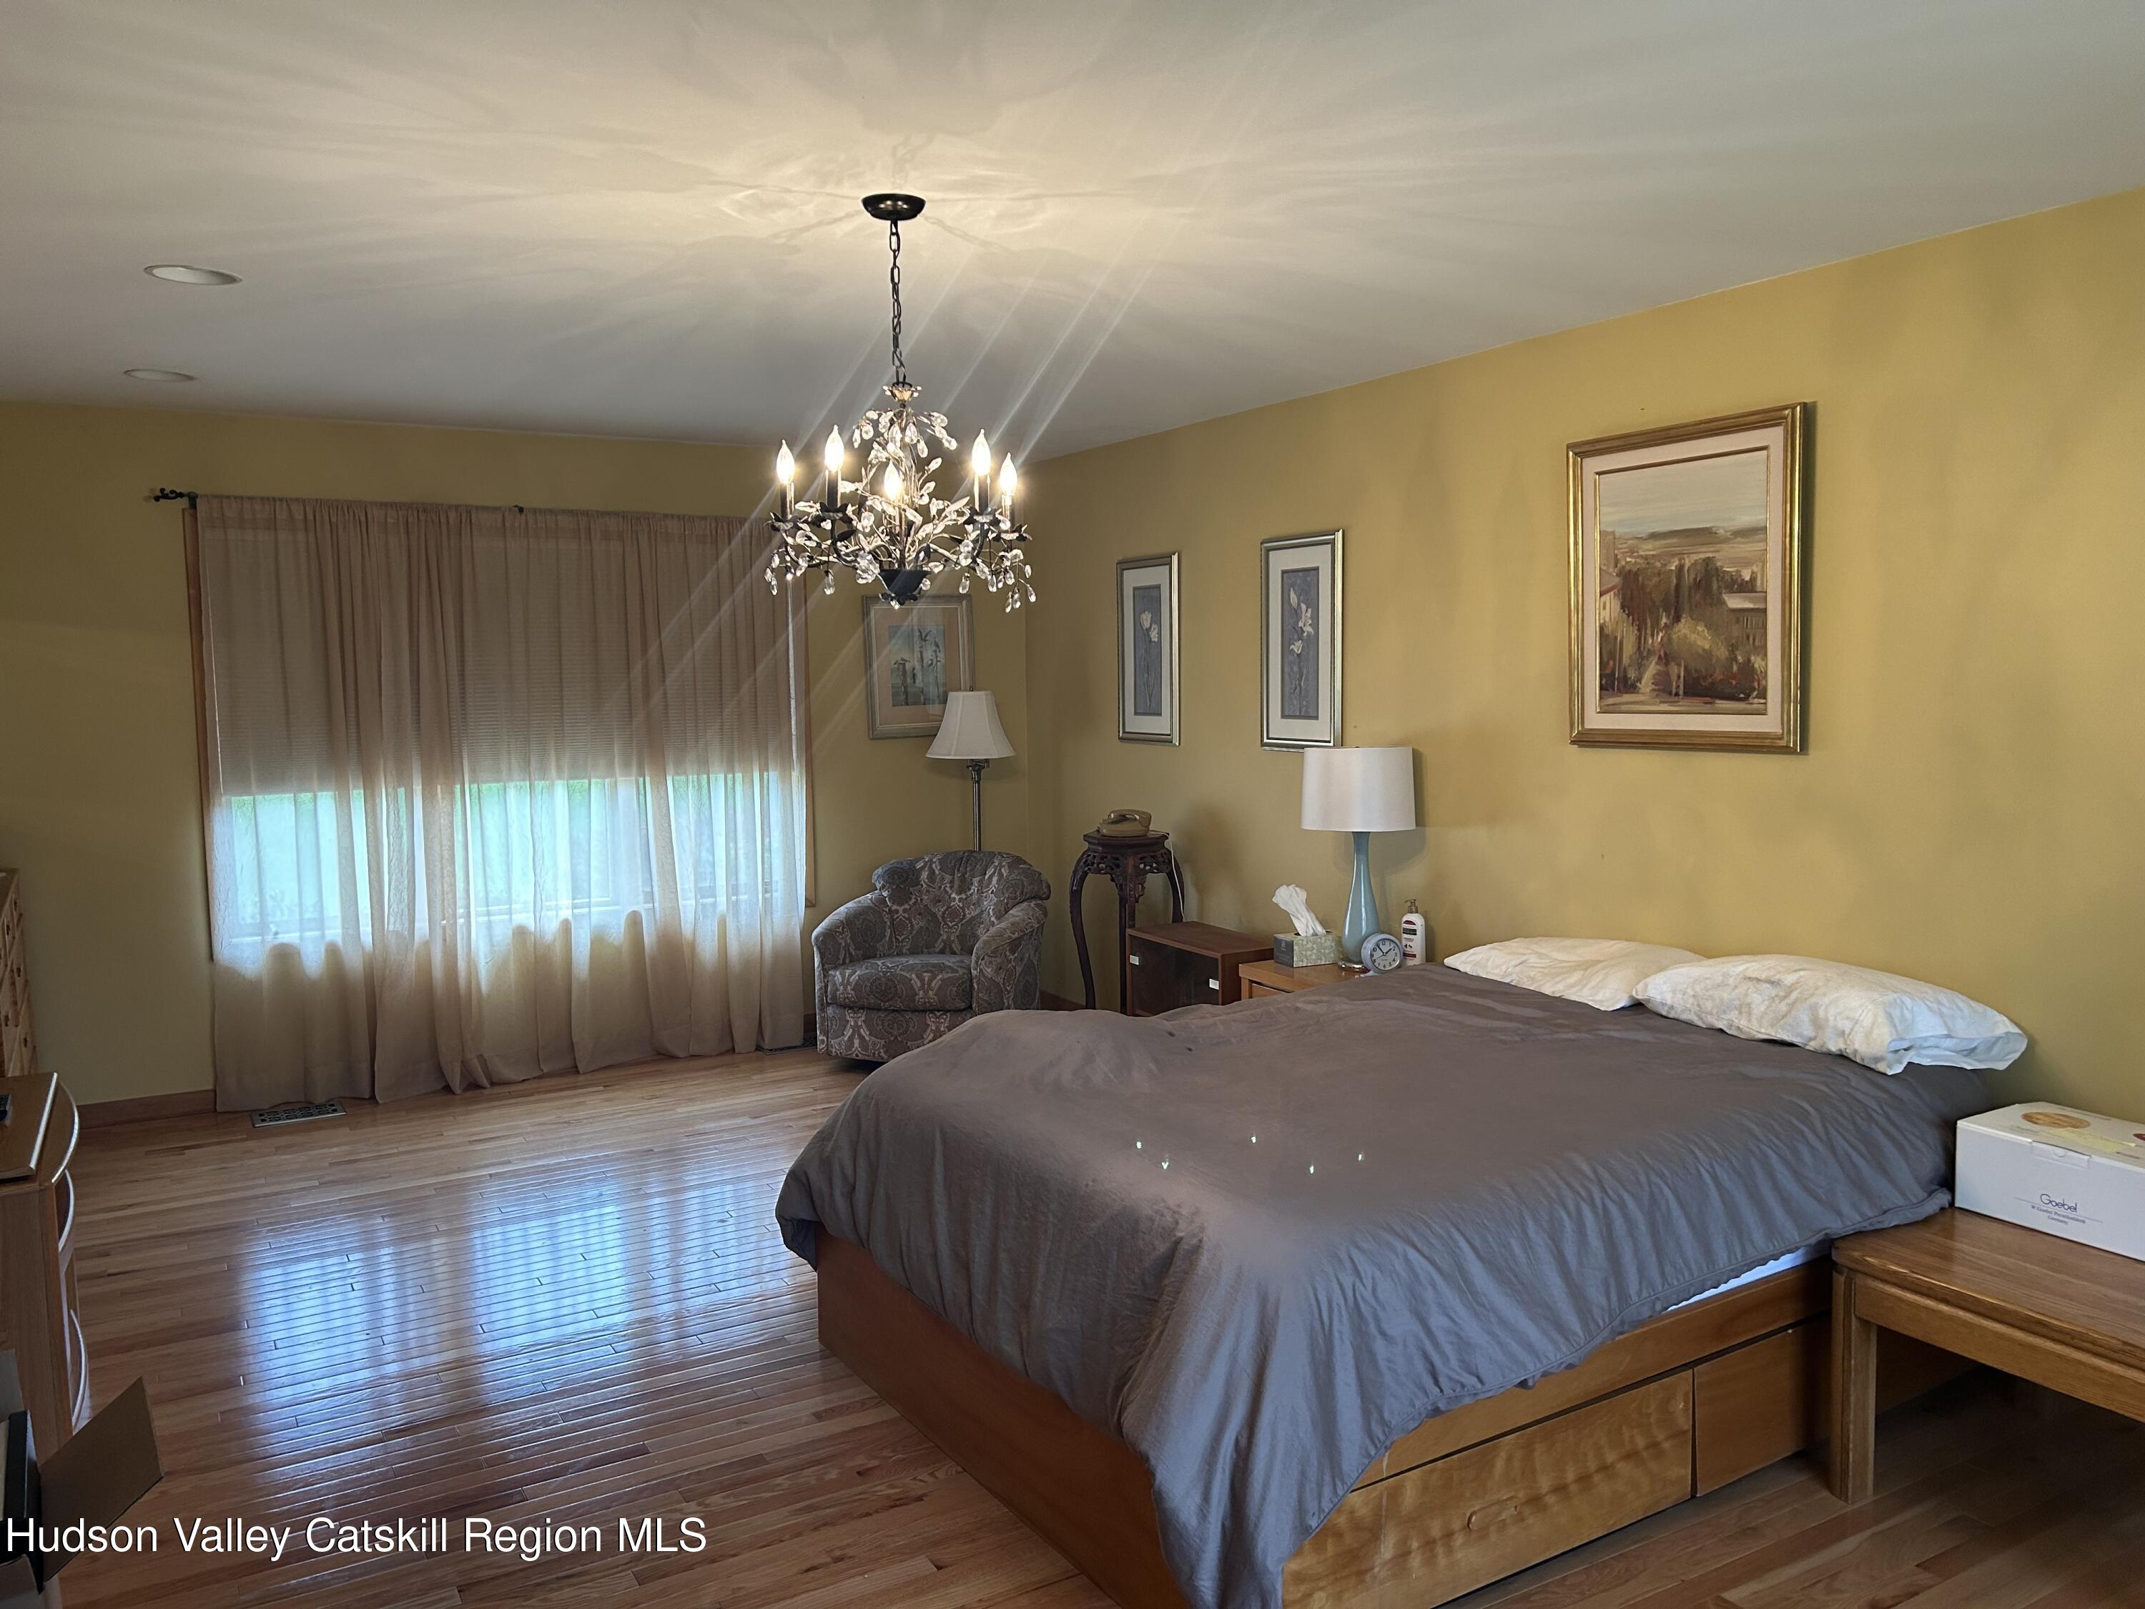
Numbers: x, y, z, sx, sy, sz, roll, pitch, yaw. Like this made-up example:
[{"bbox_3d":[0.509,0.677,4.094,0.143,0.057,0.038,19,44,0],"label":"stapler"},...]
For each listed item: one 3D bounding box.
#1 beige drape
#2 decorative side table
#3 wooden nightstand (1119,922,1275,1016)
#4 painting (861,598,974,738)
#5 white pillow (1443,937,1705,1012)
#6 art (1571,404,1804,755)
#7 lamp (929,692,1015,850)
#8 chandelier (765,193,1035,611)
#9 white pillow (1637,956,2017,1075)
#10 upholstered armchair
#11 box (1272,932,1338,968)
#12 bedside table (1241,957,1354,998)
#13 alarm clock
[{"bbox_3d":[-2.057,-0.041,6.094,2.170,2.135,0.160,-4,5,-31],"label":"beige drape"},{"bbox_3d":[0.222,0.562,6.300,0.330,0.880,0.330,-4,5,-30],"label":"decorative side table"},{"bbox_3d":[0.498,0.761,5.950,0.320,0.544,0.670,-3,5,-28],"label":"wooden nightstand"},{"bbox_3d":[-0.663,-0.604,7.032,0.525,0.615,0.030,-4,5,-30],"label":"painting"},{"bbox_3d":[1.321,0.414,4.291,0.410,0.130,0.690,-4,5,-31],"label":"white pillow"},{"bbox_3d":[1.584,-0.560,4.198,0.045,0.835,0.715,-4,5,-31],"label":"art"},{"bbox_3d":[-0.407,0.226,6.953,0.385,1.460,0.385,-4,5,-30],"label":"lamp"},{"bbox_3d":[-0.345,-0.798,3.215,0.545,0.793,0.545,-1,5,0],"label":"chandelier"},{"bbox_3d":[1.667,0.434,3.711,0.430,0.172,0.820,-3,5,-26],"label":"white pillow"},{"bbox_3d":[-0.532,0.605,6.410,0.820,0.800,0.820,0,5,11],"label":"upholstered armchair"},{"bbox_3d":[0.771,0.471,5.250,0.180,0.088,0.118,-3,5,-24],"label":"box"},{"bbox_3d":[0.889,0.808,5.118,0.460,0.565,0.600,-4,6,-33],"label":"bedside table"},{"bbox_3d":[0.956,0.463,4.970,0.125,0.135,0.060,-2,5,-16],"label":"alarm clock"}]

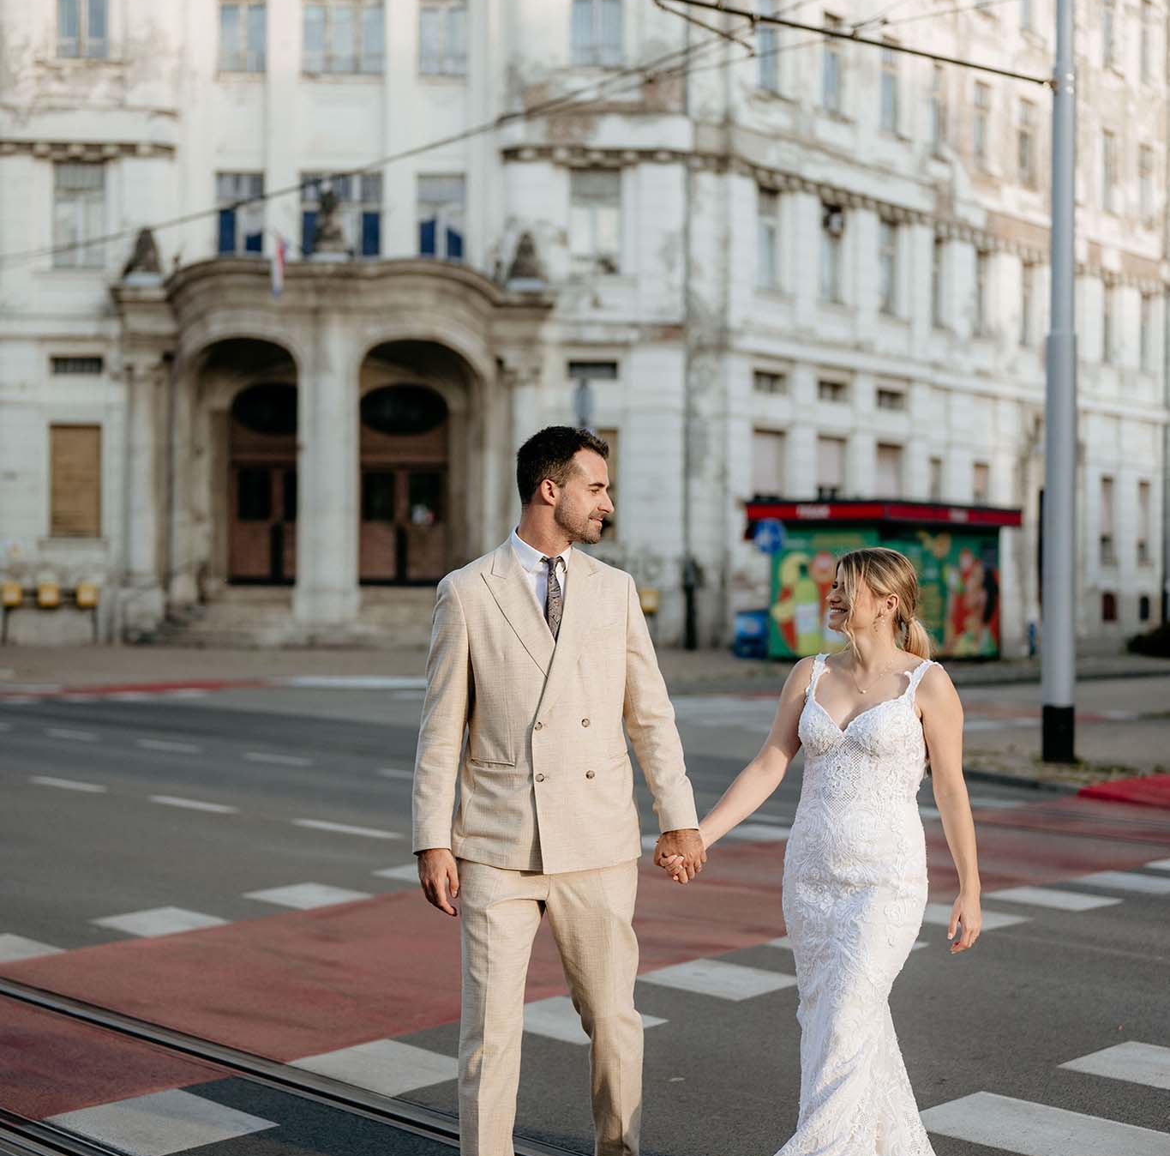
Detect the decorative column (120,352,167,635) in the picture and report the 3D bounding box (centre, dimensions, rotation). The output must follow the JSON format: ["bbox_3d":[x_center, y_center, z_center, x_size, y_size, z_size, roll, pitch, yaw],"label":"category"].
[{"bbox_3d":[-8.843,-1.688,48.800,0.930,5.650,0.900,0,0,-2],"label":"decorative column"}]

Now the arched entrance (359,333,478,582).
[{"bbox_3d":[-3.344,-2.325,48.900,2.400,4.950,1.300,0,0,-2],"label":"arched entrance"}]

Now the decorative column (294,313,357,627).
[{"bbox_3d":[-5.463,-2.318,51.500,1.330,6.750,1.200,1,0,0],"label":"decorative column"}]

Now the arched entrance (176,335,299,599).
[{"bbox_3d":[-7.475,-2.392,52.500,2.500,5.700,1.500,0,0,14],"label":"arched entrance"}]

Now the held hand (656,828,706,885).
[{"bbox_3d":[0.217,0.628,5.500,0.112,0.128,0.110,1,0,0],"label":"held hand"}]

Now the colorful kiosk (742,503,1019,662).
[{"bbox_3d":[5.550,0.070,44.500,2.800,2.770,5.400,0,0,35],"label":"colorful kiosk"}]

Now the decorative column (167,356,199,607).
[{"bbox_3d":[-8.754,-2.087,53.000,0.620,5.450,0.650,1,0,6],"label":"decorative column"}]

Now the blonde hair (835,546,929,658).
[{"bbox_3d":[0.685,0.058,5.600,0.210,0.265,0.180,1,0,-24],"label":"blonde hair"}]

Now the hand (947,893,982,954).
[{"bbox_3d":[0.868,0.788,5.570,0.075,0.140,0.095,0,0,18],"label":"hand"}]

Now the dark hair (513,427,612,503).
[{"bbox_3d":[-0.050,-0.260,5.600,0.210,0.183,0.170,0,0,22],"label":"dark hair"}]

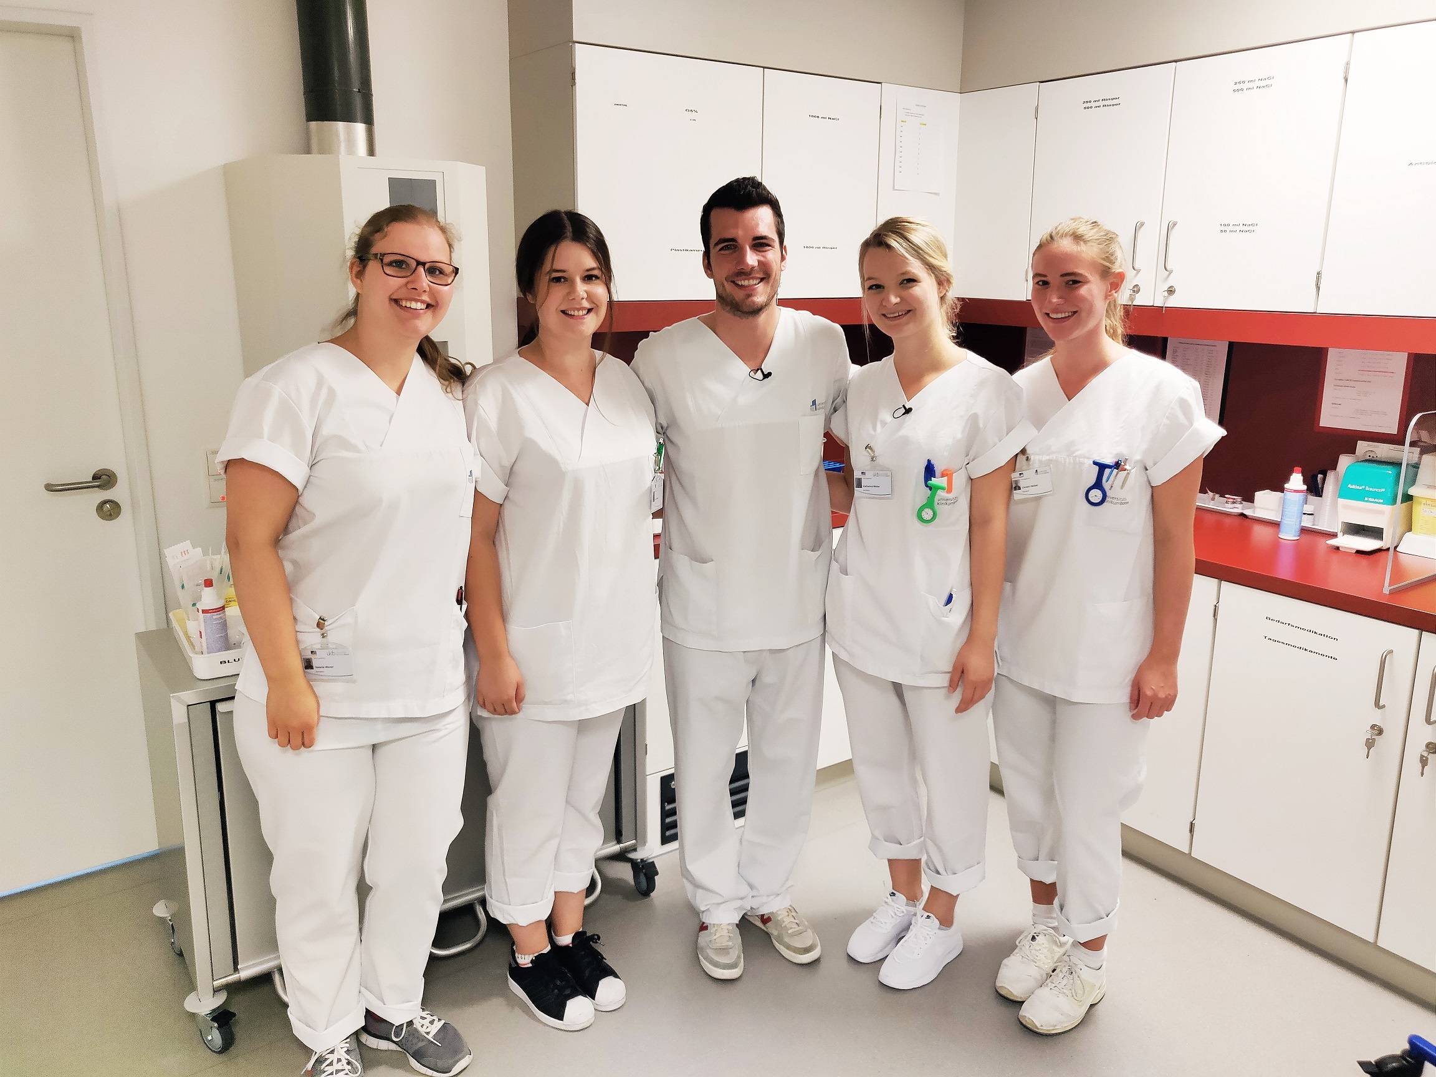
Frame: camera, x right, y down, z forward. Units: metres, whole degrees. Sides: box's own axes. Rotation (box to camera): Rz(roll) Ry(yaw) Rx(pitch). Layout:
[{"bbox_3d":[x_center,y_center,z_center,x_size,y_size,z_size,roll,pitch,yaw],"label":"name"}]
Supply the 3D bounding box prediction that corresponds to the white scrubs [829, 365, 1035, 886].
[{"bbox_3d":[0.445,0.228,2.351,0.485,1.282,0.307,13,19,41],"label":"white scrubs"}]

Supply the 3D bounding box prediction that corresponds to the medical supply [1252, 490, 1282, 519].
[{"bbox_3d":[1.681,-0.113,3.134,0.075,0.048,0.072,-9,16,-33],"label":"medical supply"}]

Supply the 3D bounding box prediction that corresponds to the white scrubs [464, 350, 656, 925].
[{"bbox_3d":[-0.317,0.253,2.232,0.470,1.310,0.330,-7,15,-28],"label":"white scrubs"}]

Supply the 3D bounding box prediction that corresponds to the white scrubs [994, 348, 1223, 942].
[{"bbox_3d":[0.767,0.259,2.236,0.495,1.307,0.307,11,18,38],"label":"white scrubs"}]

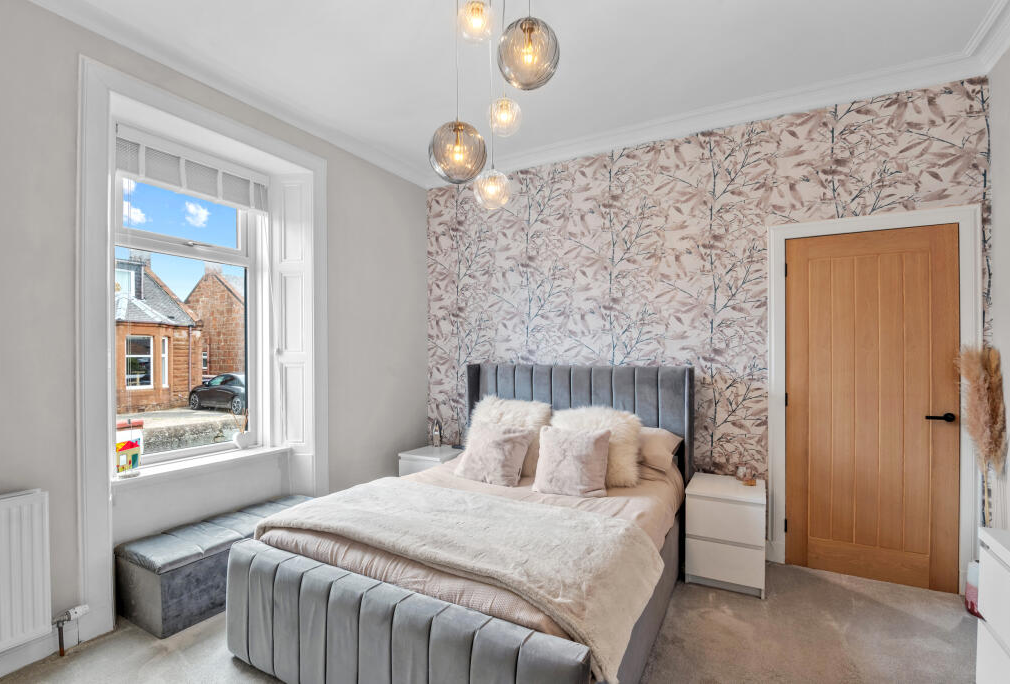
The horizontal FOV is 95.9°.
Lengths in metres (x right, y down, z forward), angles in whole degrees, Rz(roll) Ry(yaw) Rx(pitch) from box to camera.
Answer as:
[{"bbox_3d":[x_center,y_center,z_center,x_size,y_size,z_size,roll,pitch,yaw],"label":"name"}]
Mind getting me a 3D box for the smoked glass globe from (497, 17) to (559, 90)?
[{"bbox_3d":[0.081,-0.991,1.570,0.210,0.210,0.210,0,0,0],"label":"smoked glass globe"}]

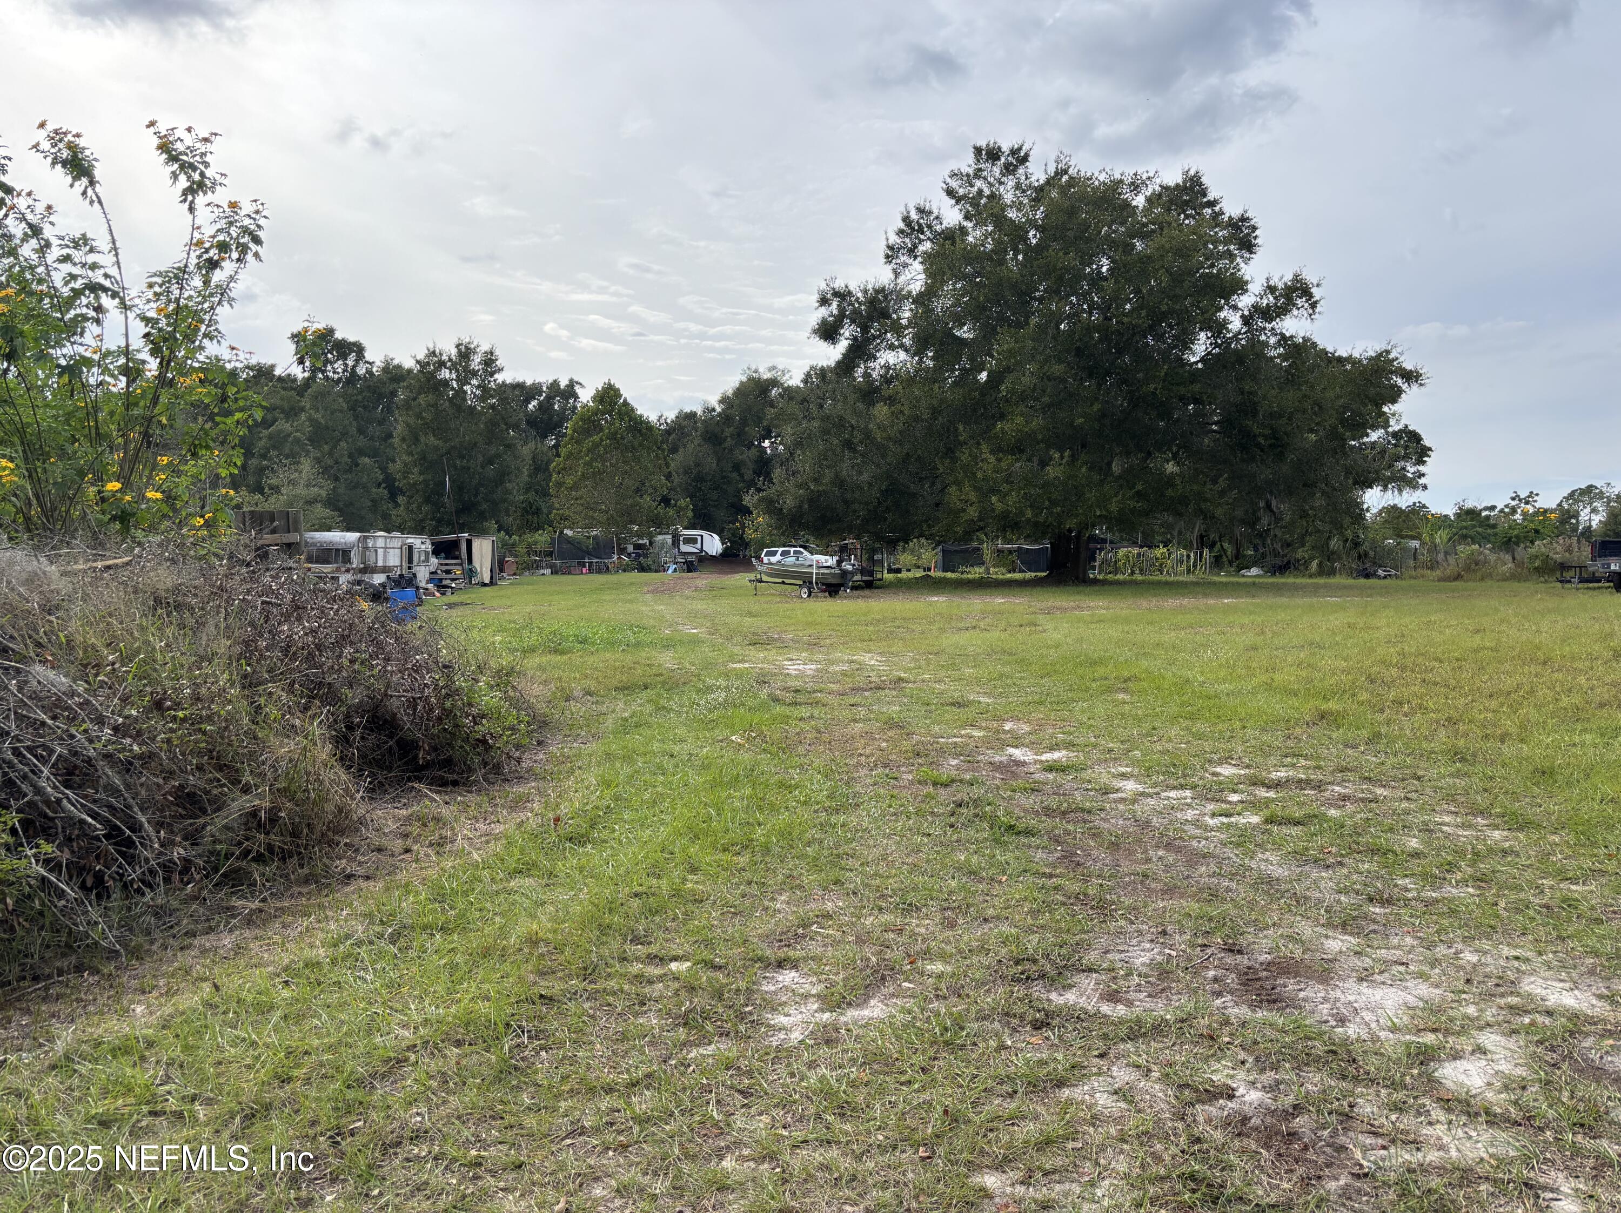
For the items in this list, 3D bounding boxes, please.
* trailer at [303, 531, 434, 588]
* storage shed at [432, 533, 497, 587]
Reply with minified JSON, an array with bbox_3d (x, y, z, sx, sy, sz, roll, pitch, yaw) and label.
[{"bbox_3d":[-19.400,-1.990,53.600,2.400,2.600,7.000,0,2,7],"label":"trailer"},{"bbox_3d":[-18.100,-2.350,61.900,2.900,2.600,3.500,0,2,6],"label":"storage shed"}]

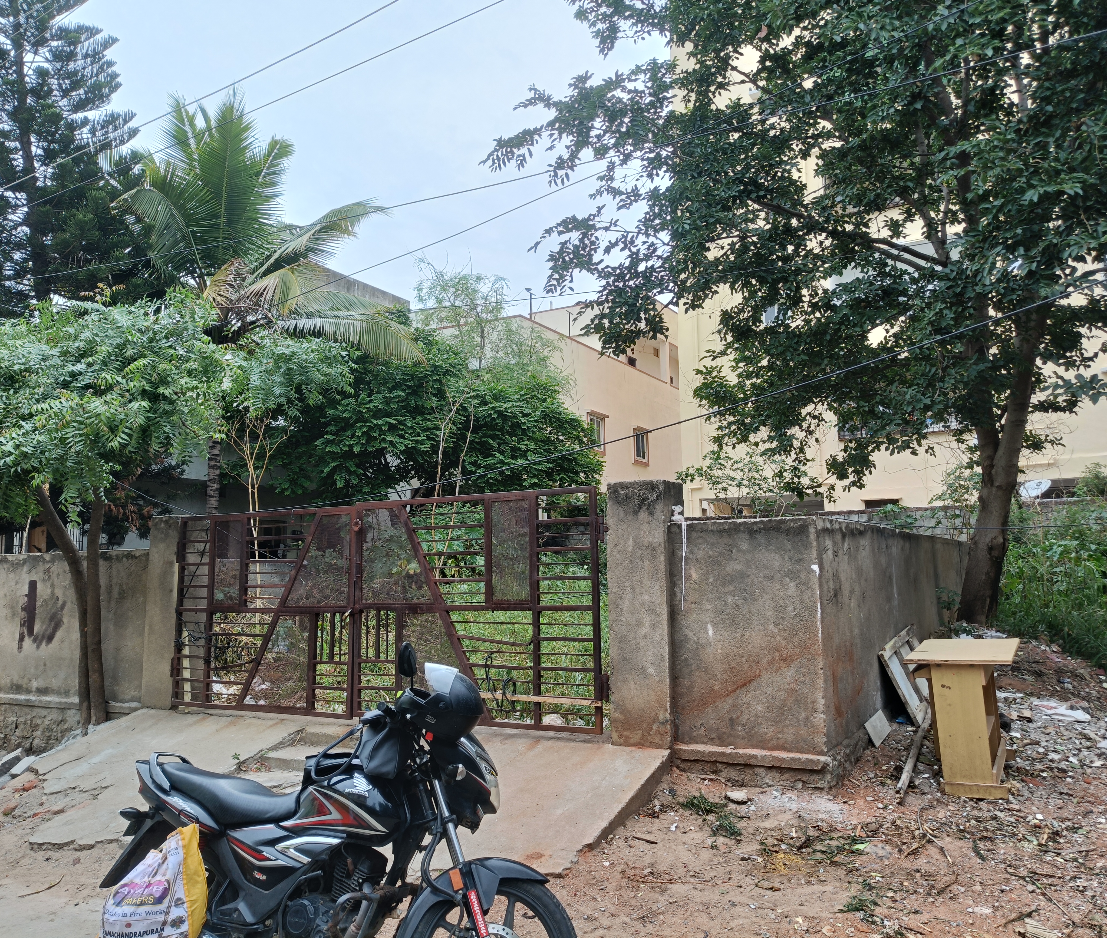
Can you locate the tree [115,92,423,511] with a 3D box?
[{"bbox_3d":[-4.977,-1.752,15.317,5.200,9.500,5.000,-1,-7,0],"label":"tree"}]

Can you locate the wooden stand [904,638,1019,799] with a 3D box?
[{"bbox_3d":[2.525,1.476,5.470,0.563,0.755,0.896,-6,-5,29],"label":"wooden stand"}]

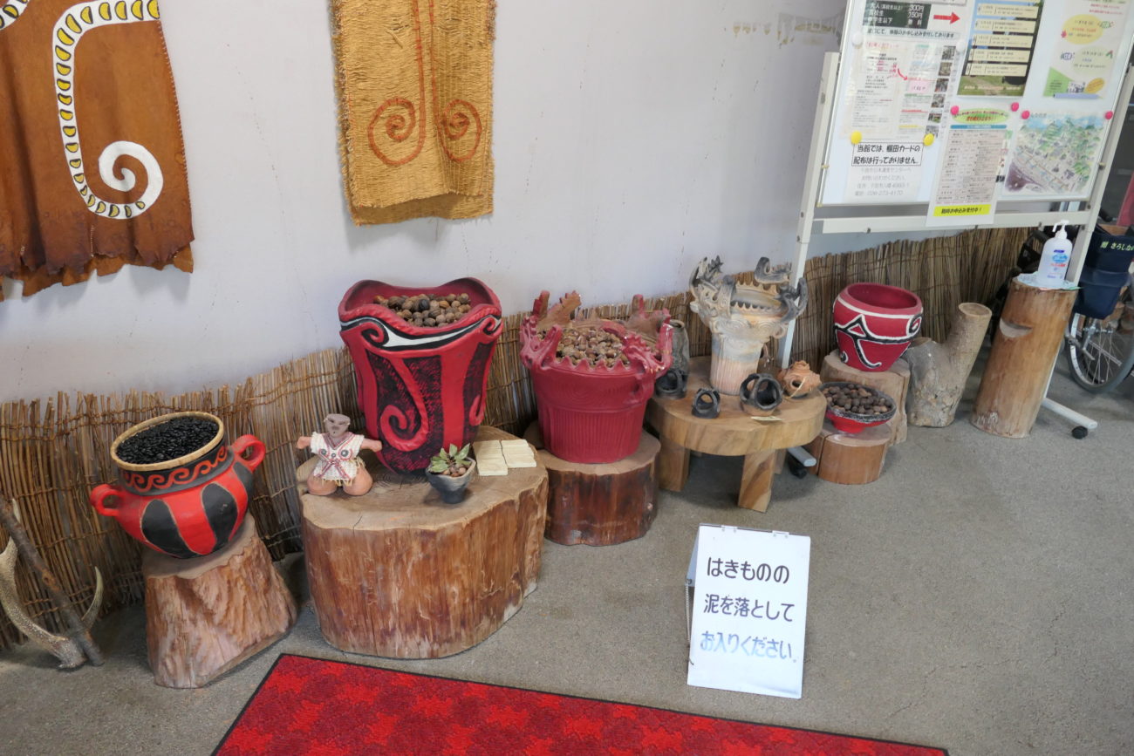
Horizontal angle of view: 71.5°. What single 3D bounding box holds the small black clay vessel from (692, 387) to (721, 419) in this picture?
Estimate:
[{"bbox_3d":[0.439,0.078,2.472,0.094,0.075,0.088,7,23,10],"label":"small black clay vessel"}]

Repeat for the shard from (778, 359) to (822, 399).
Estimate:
[{"bbox_3d":[0.776,-0.003,2.627,0.135,0.118,0.120,11,23,21],"label":"shard"}]

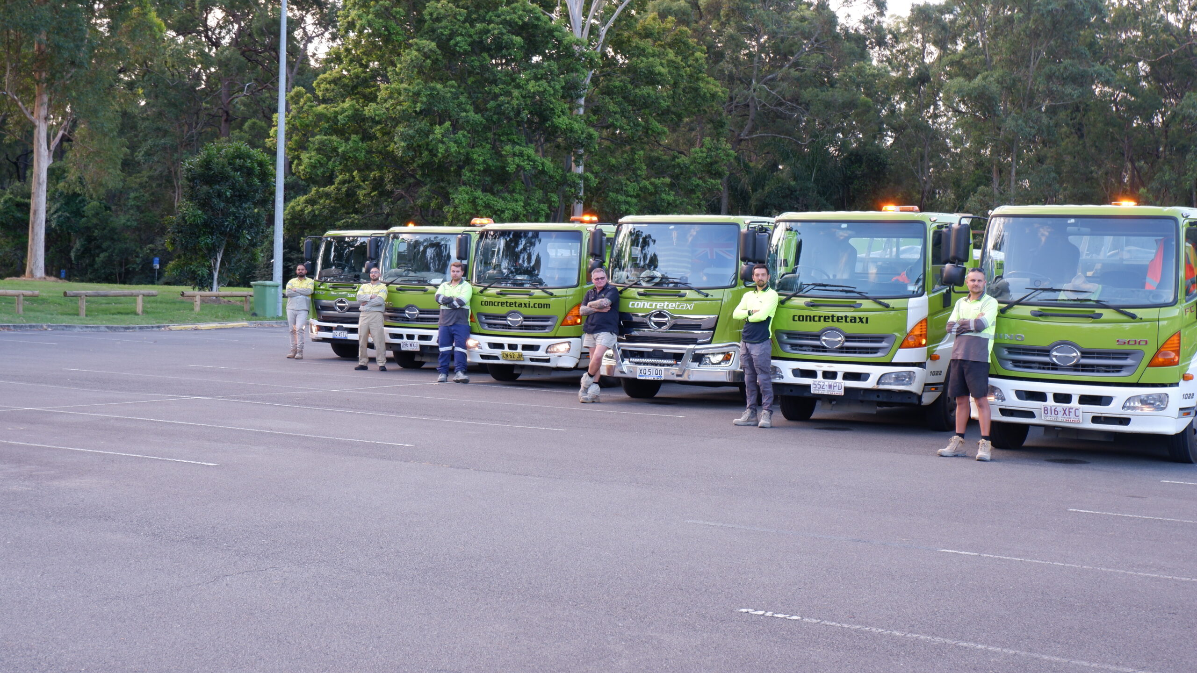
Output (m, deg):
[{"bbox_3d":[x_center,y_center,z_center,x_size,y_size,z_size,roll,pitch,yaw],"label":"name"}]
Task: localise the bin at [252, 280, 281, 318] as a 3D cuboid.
[{"bbox_3d":[-9.836,-1.091,47.800,0.730,1.070,0.580,3,2,34],"label":"bin"}]

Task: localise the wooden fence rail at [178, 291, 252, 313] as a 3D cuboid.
[{"bbox_3d":[-11.975,-1.095,51.500,0.180,0.670,3.200,3,2,40],"label":"wooden fence rail"}]

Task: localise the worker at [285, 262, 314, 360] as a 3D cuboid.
[{"bbox_3d":[-5.675,-0.479,30.700,0.530,1.790,0.380,2,2,-6],"label":"worker"}]

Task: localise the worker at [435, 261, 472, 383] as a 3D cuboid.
[{"bbox_3d":[-2.192,-0.211,24.400,0.540,1.800,0.400,2,2,2],"label":"worker"}]

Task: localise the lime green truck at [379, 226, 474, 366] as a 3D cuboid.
[{"bbox_3d":[-1.460,-0.666,29.519,2.250,2.500,6.200,3,2,32],"label":"lime green truck"}]

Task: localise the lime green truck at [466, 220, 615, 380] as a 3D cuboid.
[{"bbox_3d":[0.334,-0.528,26.614,2.250,2.500,6.200,3,2,31],"label":"lime green truck"}]

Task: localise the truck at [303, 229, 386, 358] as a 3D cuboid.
[{"bbox_3d":[-3.125,-0.806,32.976,2.250,2.480,6.200,3,2,33],"label":"truck"}]

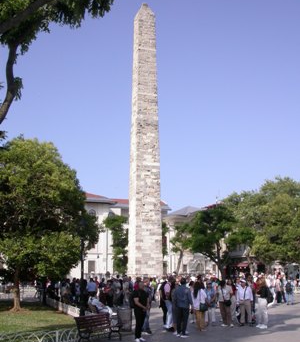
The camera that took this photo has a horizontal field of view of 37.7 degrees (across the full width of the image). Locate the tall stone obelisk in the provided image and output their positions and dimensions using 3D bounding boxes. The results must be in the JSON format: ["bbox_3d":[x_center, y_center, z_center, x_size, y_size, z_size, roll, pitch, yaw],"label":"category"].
[{"bbox_3d":[-0.473,-3.236,44.246,2.800,30.750,2.800,4,-14,-18],"label":"tall stone obelisk"}]

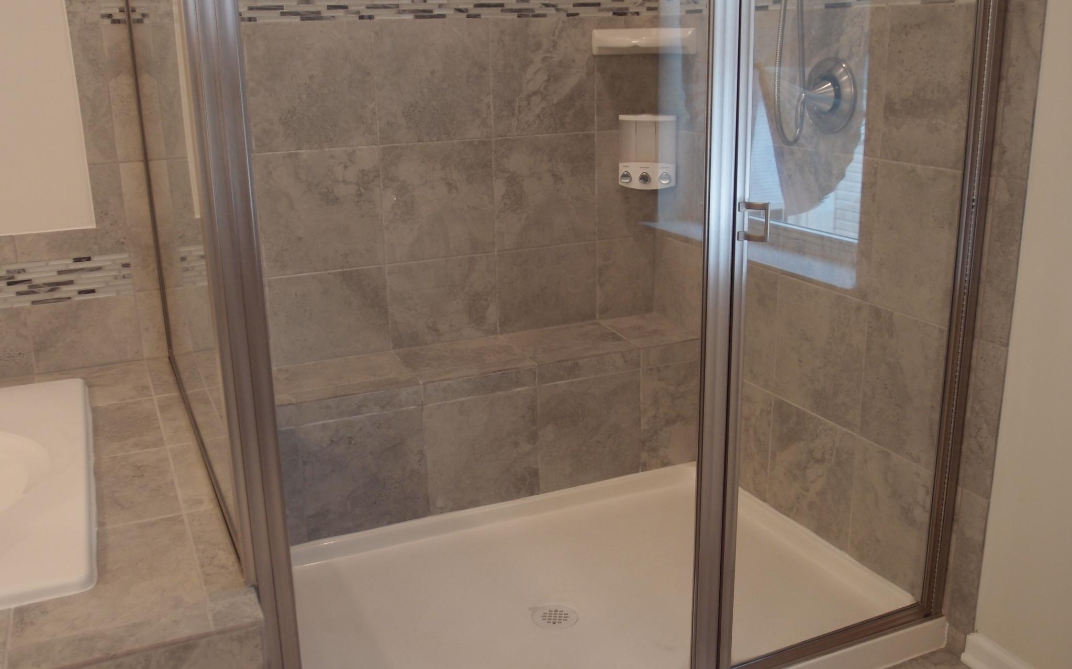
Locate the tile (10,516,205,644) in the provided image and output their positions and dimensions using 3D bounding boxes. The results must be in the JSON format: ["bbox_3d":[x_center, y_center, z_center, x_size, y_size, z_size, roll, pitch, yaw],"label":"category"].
[{"bbox_3d":[-0.630,0.354,1.456,0.237,0.012,0.301,-8,18,-23],"label":"tile"}]

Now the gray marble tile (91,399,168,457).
[{"bbox_3d":[-0.844,0.193,2.030,0.139,0.012,0.322,-8,18,-23],"label":"gray marble tile"}]

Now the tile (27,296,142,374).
[{"bbox_3d":[-1.097,-0.005,2.418,0.234,0.164,0.012,-8,18,-23],"label":"tile"}]

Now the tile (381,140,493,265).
[{"bbox_3d":[-0.262,-0.366,2.709,0.316,0.314,0.012,-8,18,-23],"label":"tile"}]

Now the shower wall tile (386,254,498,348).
[{"bbox_3d":[-0.259,-0.094,2.787,0.317,0.242,0.012,-8,18,-23],"label":"shower wall tile"}]

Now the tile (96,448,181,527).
[{"bbox_3d":[-0.713,0.272,1.748,0.138,0.012,0.311,-8,18,-23],"label":"tile"}]

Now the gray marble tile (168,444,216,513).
[{"bbox_3d":[-0.612,0.257,1.791,0.072,0.012,0.311,-8,18,-23],"label":"gray marble tile"}]

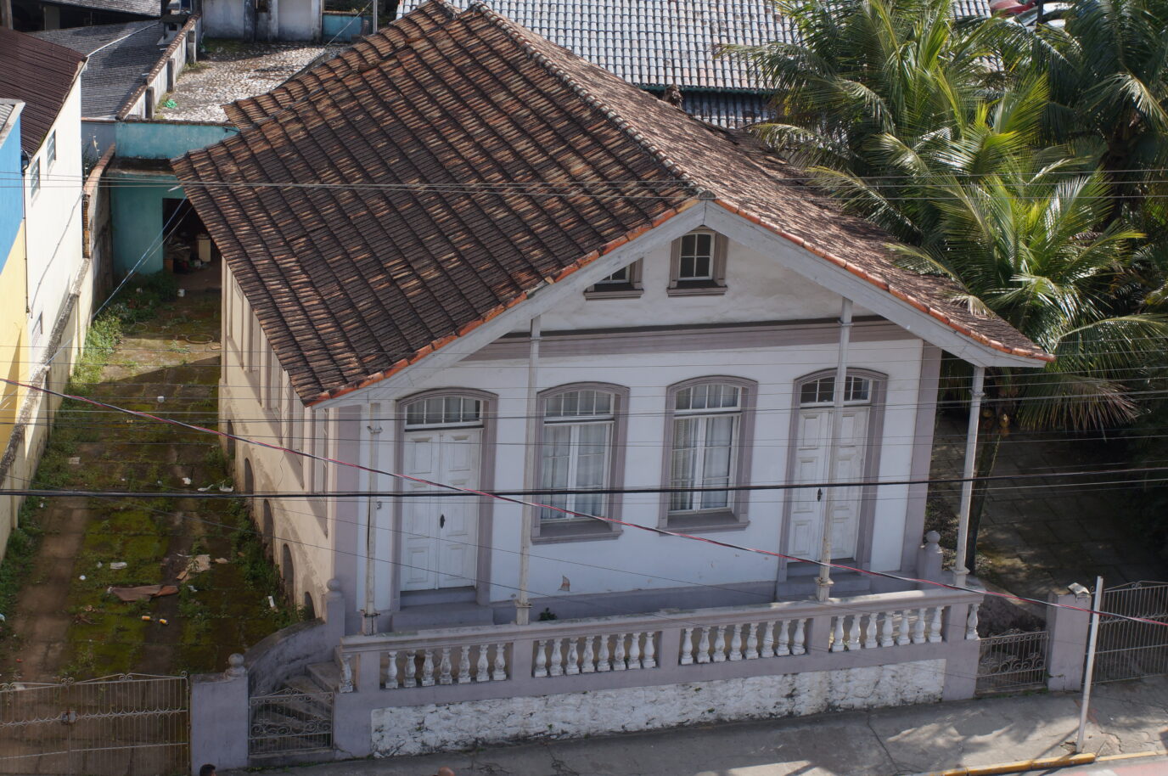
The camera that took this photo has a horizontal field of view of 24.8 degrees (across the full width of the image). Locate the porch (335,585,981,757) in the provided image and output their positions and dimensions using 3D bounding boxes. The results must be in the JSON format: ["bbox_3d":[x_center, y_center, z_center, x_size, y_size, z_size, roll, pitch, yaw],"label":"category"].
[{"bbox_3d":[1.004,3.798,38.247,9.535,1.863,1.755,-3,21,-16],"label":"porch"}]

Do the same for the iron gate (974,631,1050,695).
[{"bbox_3d":[6.330,4.018,39.291,1.125,0.956,0.061,-3,21,-16],"label":"iron gate"}]

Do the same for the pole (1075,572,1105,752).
[{"bbox_3d":[7.107,3.883,37.327,0.080,2.718,0.080,-3,21,-16],"label":"pole"}]

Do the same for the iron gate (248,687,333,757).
[{"bbox_3d":[-4.006,4.523,36.313,1.174,0.907,0.061,-3,21,-16],"label":"iron gate"}]

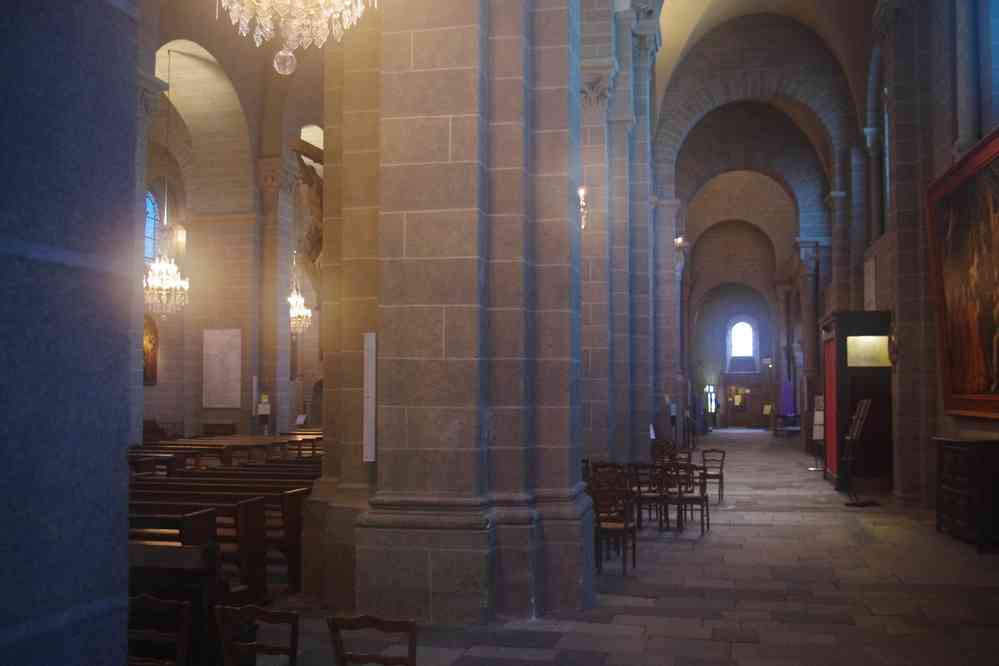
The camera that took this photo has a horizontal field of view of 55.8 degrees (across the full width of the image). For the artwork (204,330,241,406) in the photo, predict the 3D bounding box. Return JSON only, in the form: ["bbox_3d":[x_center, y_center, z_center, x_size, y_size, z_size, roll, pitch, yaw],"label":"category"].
[{"bbox_3d":[-6.501,0.839,22.078,0.970,1.830,0.060,-1,-3,12],"label":"artwork"}]

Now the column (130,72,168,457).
[{"bbox_3d":[-6.492,-0.922,16.394,0.750,7.200,0.800,-1,-3,12],"label":"column"}]

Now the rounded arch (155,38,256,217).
[{"bbox_3d":[-7.181,-4.402,19.720,1.800,3.050,5.300,-1,-3,12],"label":"rounded arch"}]

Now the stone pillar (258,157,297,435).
[{"bbox_3d":[-5.300,-0.518,22.312,0.600,7.100,0.720,-1,-3,12],"label":"stone pillar"}]

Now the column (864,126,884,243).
[{"bbox_3d":[7.517,-2.966,18.956,0.340,2.350,0.340,-1,-3,12],"label":"column"}]

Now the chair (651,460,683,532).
[{"bbox_3d":[2.076,2.020,11.676,0.400,0.800,0.420,-1,-4,18],"label":"chair"}]

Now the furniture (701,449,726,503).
[{"bbox_3d":[3.298,2.195,14.580,0.400,0.800,0.420,-1,-4,18],"label":"furniture"}]

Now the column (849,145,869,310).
[{"bbox_3d":[7.382,-0.499,19.350,0.370,6.750,0.380,-1,-3,12],"label":"column"}]

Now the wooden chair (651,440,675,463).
[{"bbox_3d":[2.926,2.336,16.956,0.410,0.800,0.420,-1,-4,18],"label":"wooden chair"}]

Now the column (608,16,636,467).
[{"bbox_3d":[1.899,-1.167,14.516,0.420,7.500,0.500,-1,-3,12],"label":"column"}]

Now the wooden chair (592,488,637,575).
[{"bbox_3d":[1.107,1.860,9.004,0.410,0.800,0.420,-1,-4,18],"label":"wooden chair"}]

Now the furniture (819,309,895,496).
[{"bbox_3d":[6.355,1.219,16.598,1.100,3.000,2.300,-1,-3,12],"label":"furniture"}]

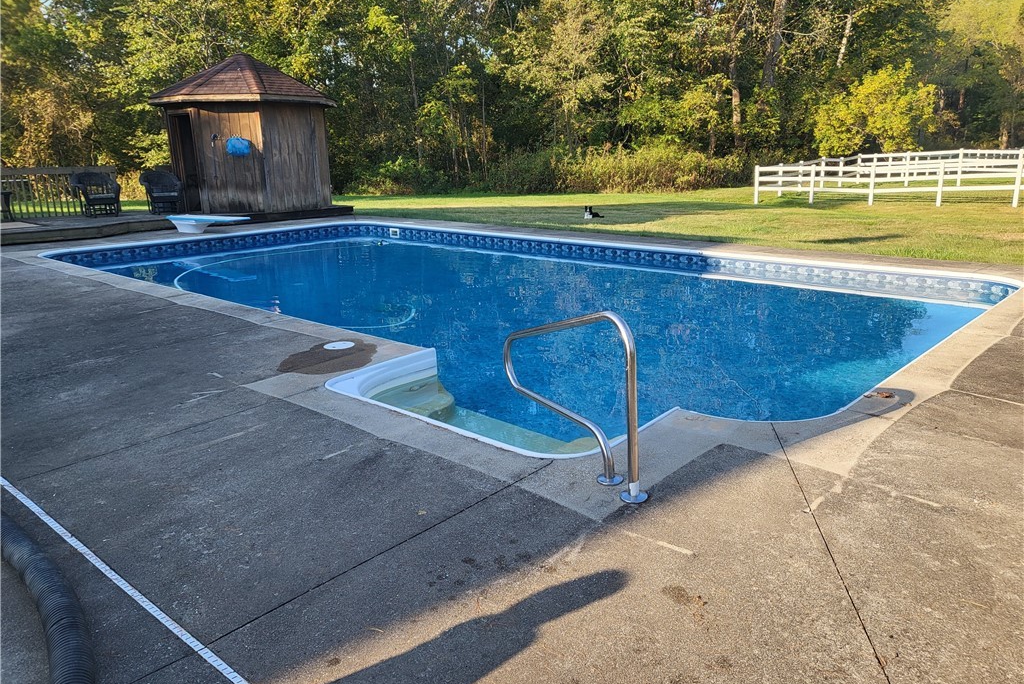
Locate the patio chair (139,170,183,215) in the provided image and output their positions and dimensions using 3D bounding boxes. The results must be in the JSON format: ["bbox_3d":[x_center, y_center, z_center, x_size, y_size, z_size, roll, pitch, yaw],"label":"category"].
[{"bbox_3d":[-7.857,-3.340,17.211,0.780,0.912,0.700,12,19,42],"label":"patio chair"}]

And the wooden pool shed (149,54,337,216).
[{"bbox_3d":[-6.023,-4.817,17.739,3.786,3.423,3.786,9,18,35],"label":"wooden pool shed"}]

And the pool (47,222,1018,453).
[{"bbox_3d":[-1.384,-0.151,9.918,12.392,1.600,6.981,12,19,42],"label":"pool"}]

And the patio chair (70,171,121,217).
[{"bbox_3d":[-9.142,-3.239,16.898,0.780,0.932,0.700,12,19,42],"label":"patio chair"}]

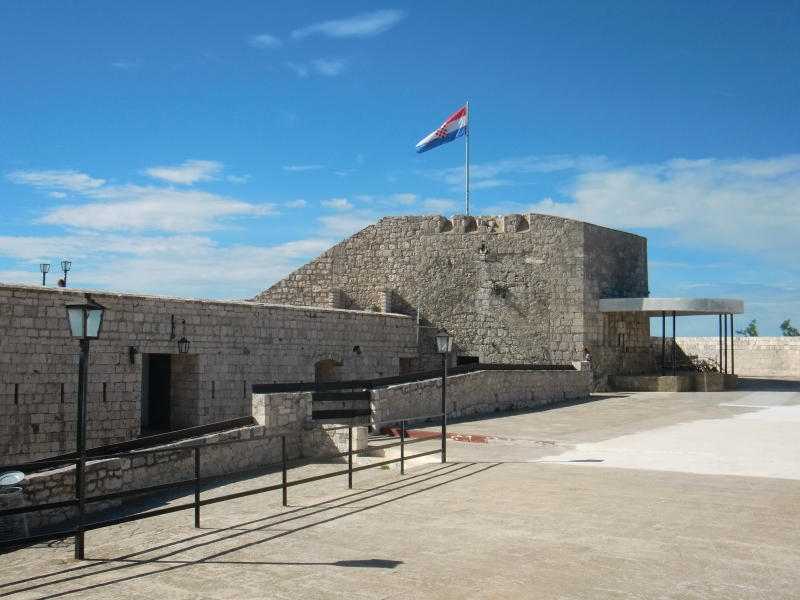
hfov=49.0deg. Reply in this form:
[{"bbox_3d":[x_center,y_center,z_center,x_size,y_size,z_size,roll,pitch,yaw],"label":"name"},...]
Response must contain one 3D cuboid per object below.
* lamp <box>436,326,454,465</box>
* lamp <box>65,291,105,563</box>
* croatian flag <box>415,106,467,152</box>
[{"bbox_3d":[0.775,1.675,15.377,0.250,2.300,0.250,-2,-4,25],"label":"lamp"},{"bbox_3d":[-2.771,1.095,7.676,0.260,2.300,0.260,-2,-4,25],"label":"lamp"},{"bbox_3d":[1.701,-6.989,36.000,2.200,1.900,0.500,0,-4,0],"label":"croatian flag"}]

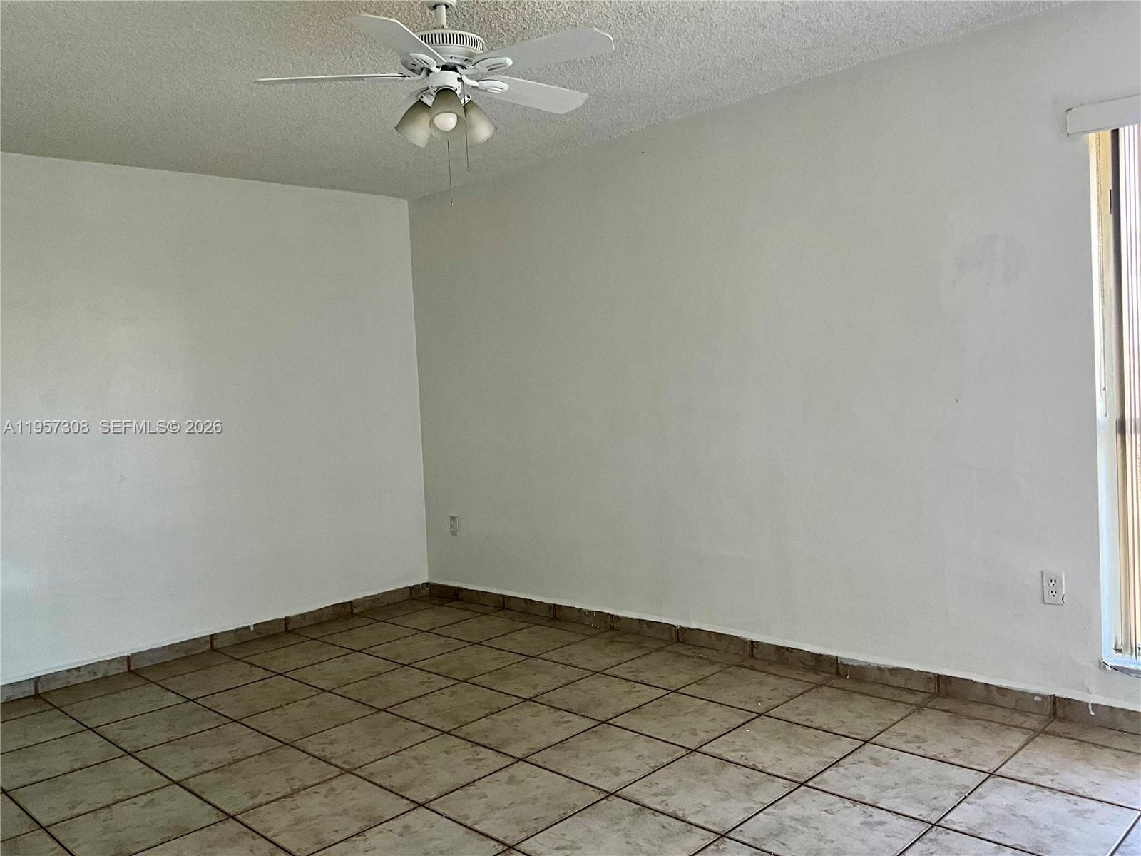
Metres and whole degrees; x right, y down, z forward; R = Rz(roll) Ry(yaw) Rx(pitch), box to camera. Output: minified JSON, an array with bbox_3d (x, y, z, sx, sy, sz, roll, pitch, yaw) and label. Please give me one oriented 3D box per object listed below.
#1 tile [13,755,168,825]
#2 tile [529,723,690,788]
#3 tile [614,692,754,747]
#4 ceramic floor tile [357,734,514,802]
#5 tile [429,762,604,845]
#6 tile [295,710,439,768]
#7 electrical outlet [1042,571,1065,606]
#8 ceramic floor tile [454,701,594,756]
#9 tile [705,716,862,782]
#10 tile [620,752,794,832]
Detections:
[{"bbox_3d":[-1.625,1.222,3.237,0.406,0.010,0.406,0,5,45],"label":"tile"},{"bbox_3d":[0.124,1.117,3.244,0.406,0.010,0.406,0,5,45],"label":"tile"},{"bbox_3d":[0.416,1.082,3.539,0.406,0.010,0.406,0,5,45],"label":"tile"},{"bbox_3d":[-0.452,1.139,3.204,0.397,0.010,0.397,0,5,45],"label":"ceramic floor tile"},{"bbox_3d":[-0.163,1.139,2.915,0.397,0.010,0.397,0,5,45],"label":"tile"},{"bbox_3d":[-0.753,1.152,3.532,0.406,0.010,0.406,0,5,45],"label":"tile"},{"bbox_3d":[1.655,0.551,3.277,0.071,0.115,0.008,0,5,45],"label":"electrical outlet"},{"bbox_3d":[-0.170,1.116,3.543,0.406,0.010,0.406,0,5,45],"label":"ceramic floor tile"},{"bbox_3d":[0.703,1.071,3.202,0.397,0.010,0.397,0,5,45],"label":"tile"},{"bbox_3d":[0.416,1.105,2.913,0.397,0.010,0.397,0,5,45],"label":"tile"}]

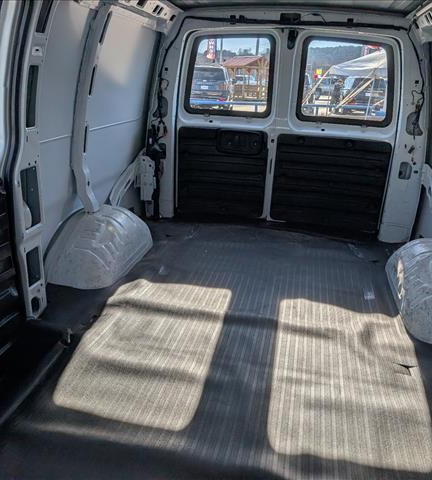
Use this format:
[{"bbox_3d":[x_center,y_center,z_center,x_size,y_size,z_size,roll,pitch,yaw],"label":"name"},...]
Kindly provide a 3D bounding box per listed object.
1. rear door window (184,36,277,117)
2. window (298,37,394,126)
[{"bbox_3d":[0.080,-1.032,2.805,0.568,0.484,0.050,6,25,10],"label":"rear door window"},{"bbox_3d":[0.801,-0.951,2.684,0.579,0.494,0.050,6,25,10],"label":"window"}]

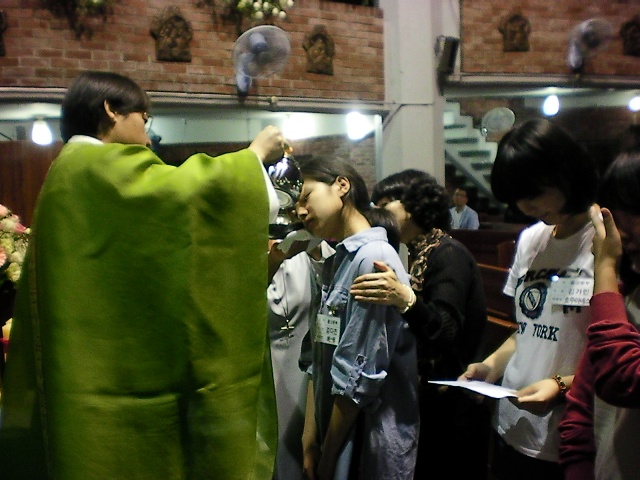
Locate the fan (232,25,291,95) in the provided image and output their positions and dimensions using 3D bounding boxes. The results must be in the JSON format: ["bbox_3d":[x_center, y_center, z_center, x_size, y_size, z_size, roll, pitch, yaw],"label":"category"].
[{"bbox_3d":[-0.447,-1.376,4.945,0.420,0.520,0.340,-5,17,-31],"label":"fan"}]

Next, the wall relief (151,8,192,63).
[{"bbox_3d":[-1.077,-1.494,4.694,0.325,0.405,0.075,-5,7,-33],"label":"wall relief"}]

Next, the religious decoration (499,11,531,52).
[{"bbox_3d":[1.783,-1.925,5.933,0.325,0.405,0.075,-3,6,-13],"label":"religious decoration"}]

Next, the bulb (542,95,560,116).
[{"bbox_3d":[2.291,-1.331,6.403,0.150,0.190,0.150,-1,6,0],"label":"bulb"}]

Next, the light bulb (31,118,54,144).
[{"bbox_3d":[-2.272,-0.885,5.280,0.150,0.190,0.150,-1,6,0],"label":"light bulb"}]

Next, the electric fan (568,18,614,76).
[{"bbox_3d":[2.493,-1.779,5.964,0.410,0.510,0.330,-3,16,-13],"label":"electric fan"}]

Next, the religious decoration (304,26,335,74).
[{"bbox_3d":[-0.013,-1.588,5.394,0.325,0.405,0.075,-5,7,-33],"label":"religious decoration"}]

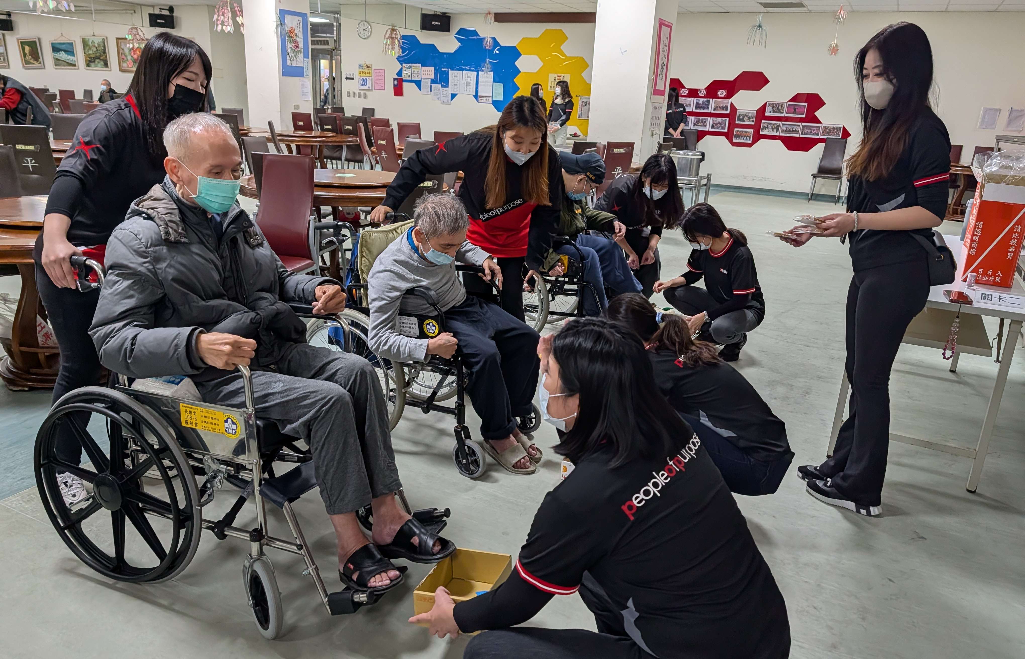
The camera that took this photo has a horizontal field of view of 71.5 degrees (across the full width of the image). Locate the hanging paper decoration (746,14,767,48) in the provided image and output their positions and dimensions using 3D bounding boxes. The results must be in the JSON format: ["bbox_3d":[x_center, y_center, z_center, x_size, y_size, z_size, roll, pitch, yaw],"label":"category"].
[{"bbox_3d":[1.915,-2.335,5.570,0.165,0.240,0.165,12,20,25],"label":"hanging paper decoration"}]

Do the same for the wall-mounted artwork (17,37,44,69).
[{"bbox_3d":[-12.488,-7.137,18.422,0.860,0.740,0.060,12,20,25],"label":"wall-mounted artwork"}]

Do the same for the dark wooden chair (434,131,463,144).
[{"bbox_3d":[-0.622,-1.469,7.083,0.430,0.970,0.560,3,18,0],"label":"dark wooden chair"}]

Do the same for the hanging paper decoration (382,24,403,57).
[{"bbox_3d":[-2.112,-5.075,12.512,0.340,0.520,0.340,3,18,-1],"label":"hanging paper decoration"}]

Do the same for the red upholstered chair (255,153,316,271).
[{"bbox_3d":[-1.231,-0.360,3.621,0.440,0.975,0.580,5,18,5],"label":"red upholstered chair"}]

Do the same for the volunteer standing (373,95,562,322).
[{"bbox_3d":[-0.132,-0.272,2.938,0.700,1.345,0.580,5,18,6],"label":"volunteer standing"}]

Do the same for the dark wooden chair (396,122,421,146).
[{"bbox_3d":[-1.095,-1.875,8.309,0.430,0.980,0.560,-8,21,-32],"label":"dark wooden chair"}]

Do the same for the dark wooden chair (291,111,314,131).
[{"bbox_3d":[-2.866,-2.547,10.074,0.430,0.980,0.560,5,18,6],"label":"dark wooden chair"}]

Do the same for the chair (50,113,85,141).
[{"bbox_3d":[-3.838,-1.388,6.303,0.430,0.970,0.560,-10,22,-35],"label":"chair"}]

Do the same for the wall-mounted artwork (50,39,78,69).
[{"bbox_3d":[-11.215,-6.866,17.815,1.000,0.650,0.050,12,20,25],"label":"wall-mounted artwork"}]

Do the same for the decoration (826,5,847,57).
[{"bbox_3d":[4.387,-4.026,9.604,0.190,0.660,0.190,12,20,25],"label":"decoration"}]

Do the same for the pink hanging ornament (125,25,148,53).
[{"bbox_3d":[-8.850,-6.825,16.700,0.460,0.580,0.460,12,20,25],"label":"pink hanging ornament"}]

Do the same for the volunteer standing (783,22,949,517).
[{"bbox_3d":[1.200,-0.185,2.455,0.520,1.620,0.460,11,19,23],"label":"volunteer standing"}]

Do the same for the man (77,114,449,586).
[{"bbox_3d":[-0.608,0.042,1.891,1.000,1.180,0.600,15,22,32],"label":"man"}]

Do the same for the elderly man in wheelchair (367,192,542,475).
[{"bbox_3d":[-0.177,0.005,2.619,0.700,1.010,0.580,16,22,35],"label":"elderly man in wheelchair"}]

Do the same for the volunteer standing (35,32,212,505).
[{"bbox_3d":[-1.144,-0.113,2.115,0.700,1.440,0.520,13,20,28],"label":"volunteer standing"}]

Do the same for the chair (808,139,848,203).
[{"bbox_3d":[4.923,-2.459,11.134,0.440,1.000,0.560,15,22,33],"label":"chair"}]

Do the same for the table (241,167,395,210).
[{"bbox_3d":[-1.131,-0.684,4.946,1.370,0.760,1.370,12,20,25],"label":"table"}]

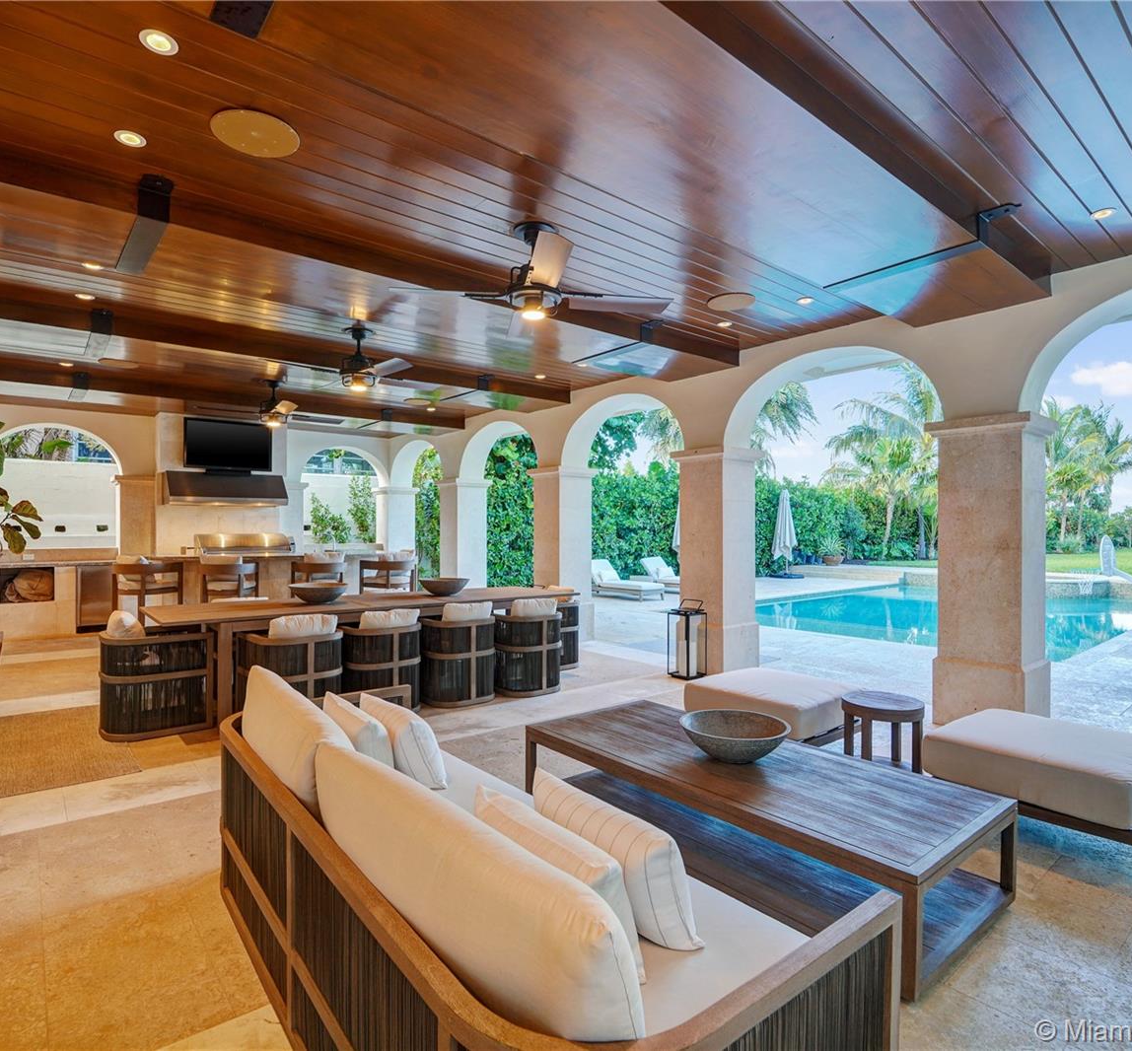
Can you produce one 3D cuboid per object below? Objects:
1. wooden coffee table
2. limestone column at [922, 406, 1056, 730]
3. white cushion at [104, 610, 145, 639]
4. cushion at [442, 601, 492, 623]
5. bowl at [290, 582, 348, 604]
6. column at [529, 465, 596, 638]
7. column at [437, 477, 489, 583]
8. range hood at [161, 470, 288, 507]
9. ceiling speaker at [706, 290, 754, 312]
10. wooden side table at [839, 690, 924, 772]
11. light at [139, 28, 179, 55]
[{"bbox_3d":[0.785,1.265,2.920,0.880,0.370,2.010,0,0,-39],"label":"wooden coffee table"},{"bbox_3d":[3.083,0.352,4.439,0.670,2.175,0.650,0,0,-39],"label":"limestone column"},{"bbox_3d":[-3.030,0.774,4.220,0.220,0.380,0.500,-12,7,-38],"label":"white cushion"},{"bbox_3d":[-0.792,0.793,4.960,0.420,0.360,0.150,-1,10,-31],"label":"cushion"},{"bbox_3d":[-2.200,0.614,5.480,0.480,0.155,0.480,0,0,-39],"label":"bowl"},{"bbox_3d":[-0.023,0.372,8.048,0.660,2.200,0.640,-1,0,-40],"label":"column"},{"bbox_3d":[-1.668,0.352,10.050,0.650,2.175,0.650,0,0,-39],"label":"column"},{"bbox_3d":[-4.955,-0.530,8.997,1.520,0.485,0.640,-1,0,-40],"label":"range hood"},{"bbox_3d":[1.168,-1.582,4.368,0.350,0.030,0.350,-1,0,0],"label":"ceiling speaker"},{"bbox_3d":[1.744,1.173,3.370,0.400,0.427,0.400,0,-1,-38],"label":"wooden side table"},{"bbox_3d":[-1.384,-1.635,2.083,0.117,0.025,0.117,0,0,-39],"label":"light"}]

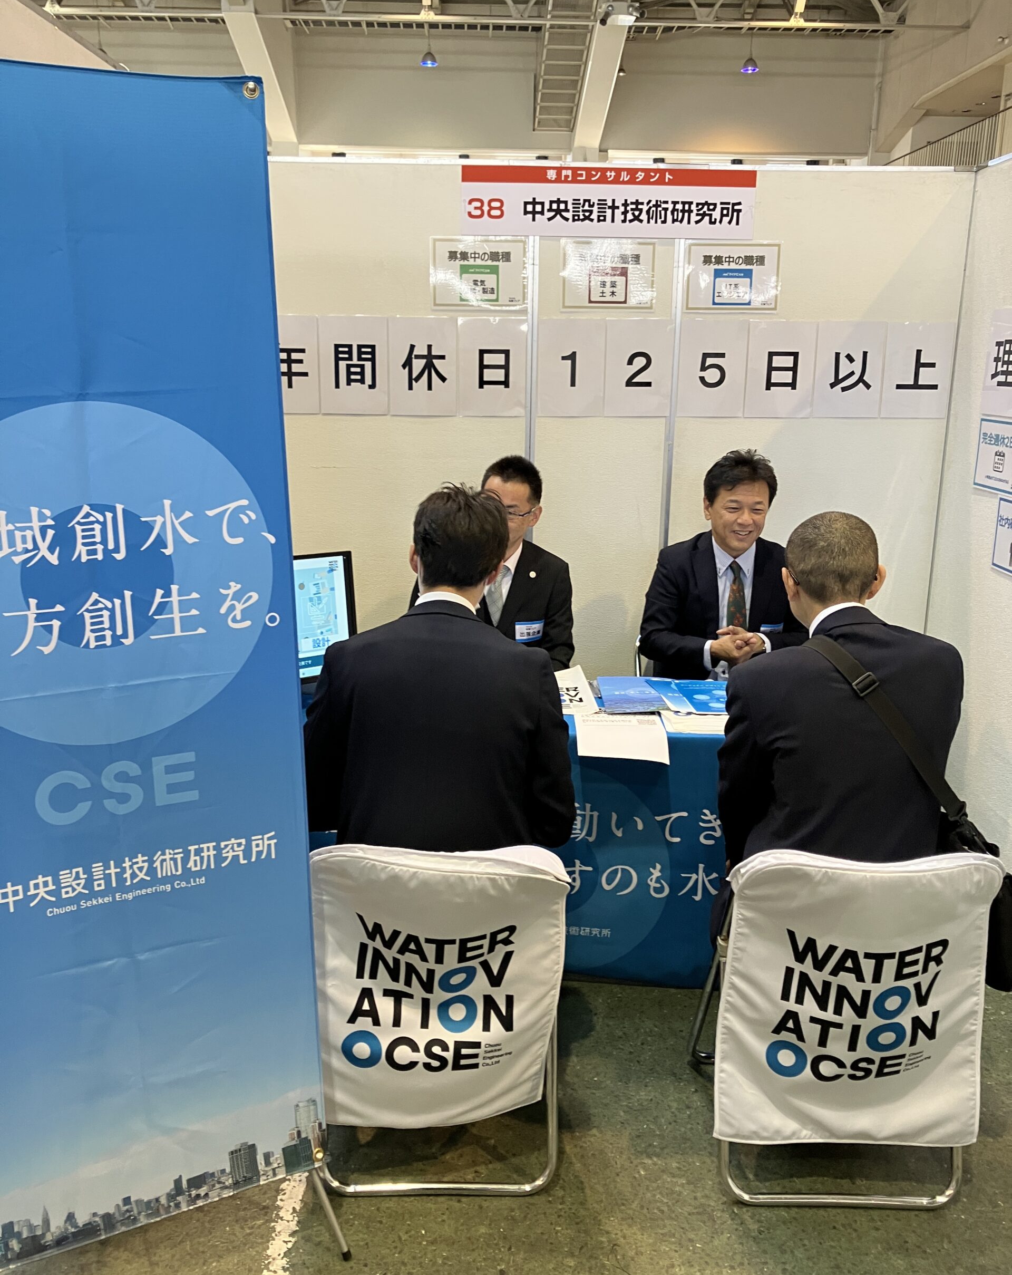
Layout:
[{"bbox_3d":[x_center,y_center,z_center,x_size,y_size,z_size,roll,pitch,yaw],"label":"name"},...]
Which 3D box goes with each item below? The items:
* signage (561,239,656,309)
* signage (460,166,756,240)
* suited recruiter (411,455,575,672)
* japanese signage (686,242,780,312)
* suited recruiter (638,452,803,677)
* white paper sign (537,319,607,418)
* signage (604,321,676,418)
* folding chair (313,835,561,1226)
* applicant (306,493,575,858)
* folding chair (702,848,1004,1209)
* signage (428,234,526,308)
[{"bbox_3d":[0.319,-1.128,3.396,0.289,0.204,0.010,0,15,-2],"label":"signage"},{"bbox_3d":[0.317,-1.329,3.343,0.906,0.199,0.010,0,15,-2],"label":"signage"},{"bbox_3d":[-0.041,0.130,3.116,0.480,1.265,0.620,1,15,2],"label":"suited recruiter"},{"bbox_3d":[0.710,-1.125,3.413,0.295,0.209,0.010,0,15,-2],"label":"japanese signage"},{"bbox_3d":[0.637,0.135,3.064,0.500,1.295,0.650,-1,15,-5],"label":"suited recruiter"},{"bbox_3d":[0.208,-0.851,3.464,0.214,0.302,0.010,0,15,-2],"label":"white paper sign"},{"bbox_3d":[0.423,-0.852,3.473,0.213,0.302,0.010,0,15,-2],"label":"signage"},{"bbox_3d":[-0.122,0.648,2.163,0.465,0.745,0.500,0,15,-1],"label":"folding chair"},{"bbox_3d":[-0.131,0.334,2.287,0.530,1.290,0.680,1,15,0],"label":"applicant"},{"bbox_3d":[0.626,0.659,2.151,0.480,0.745,0.500,0,15,0],"label":"folding chair"},{"bbox_3d":[-0.081,-1.126,3.379,0.297,0.211,0.010,0,15,-2],"label":"signage"}]

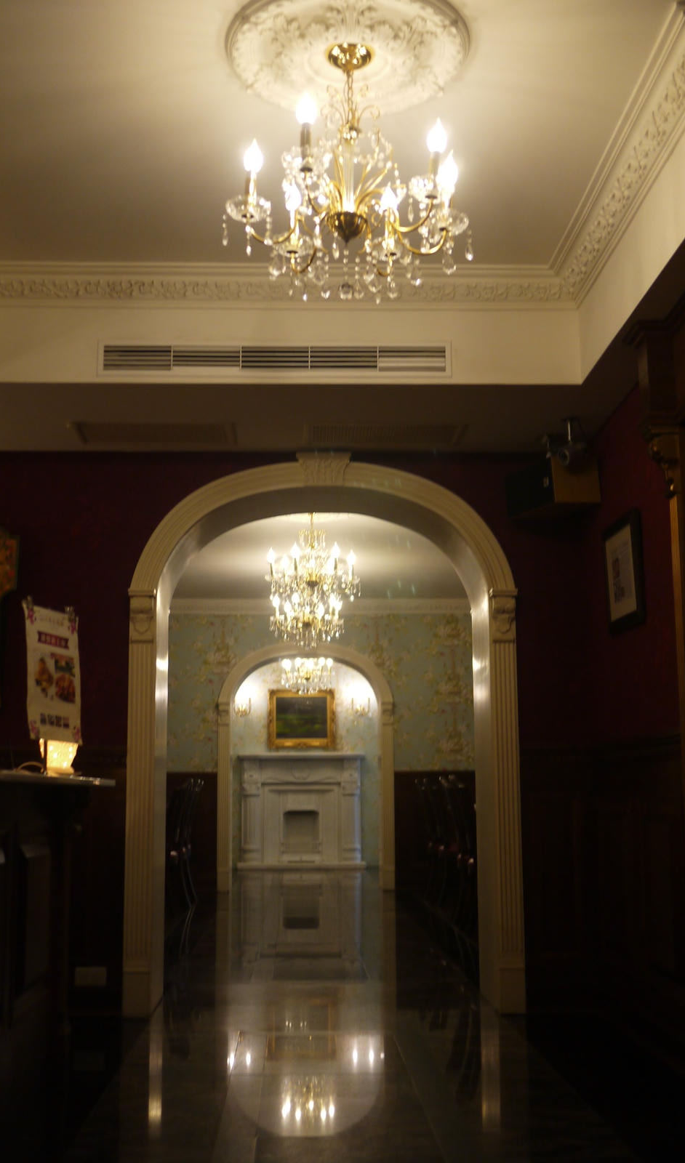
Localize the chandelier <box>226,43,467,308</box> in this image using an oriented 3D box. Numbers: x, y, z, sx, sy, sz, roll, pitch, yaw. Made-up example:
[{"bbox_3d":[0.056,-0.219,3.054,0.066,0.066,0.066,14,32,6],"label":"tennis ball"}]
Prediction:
[{"bbox_3d":[0.015,-1.094,3.583,0.645,0.711,0.645,0,-9,-2],"label":"chandelier"}]

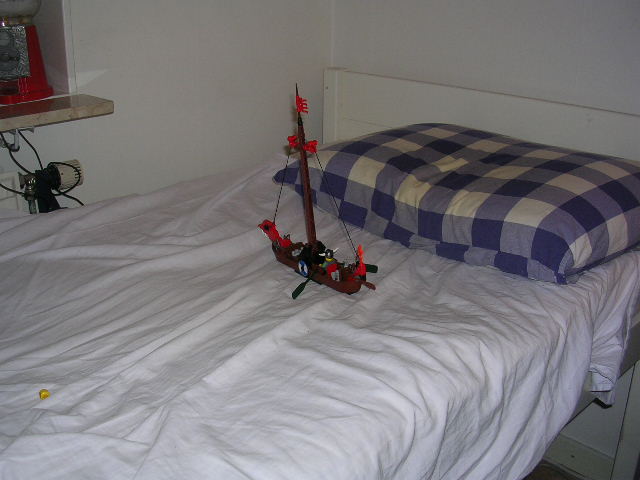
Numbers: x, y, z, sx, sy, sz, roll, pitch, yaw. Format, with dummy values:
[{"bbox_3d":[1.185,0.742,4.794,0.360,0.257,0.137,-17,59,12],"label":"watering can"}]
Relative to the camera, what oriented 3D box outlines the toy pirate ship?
[{"bbox_3d":[-0.033,-0.080,1.061,0.130,0.292,0.280,-21,27,-34],"label":"toy pirate ship"}]

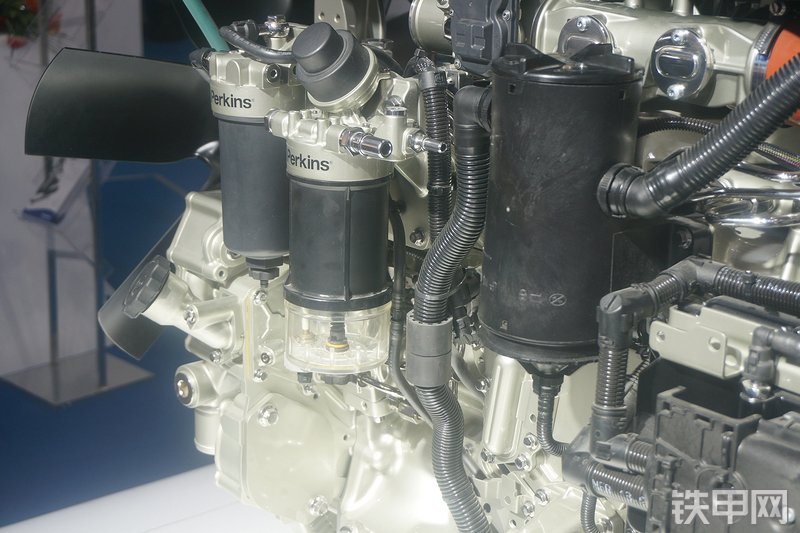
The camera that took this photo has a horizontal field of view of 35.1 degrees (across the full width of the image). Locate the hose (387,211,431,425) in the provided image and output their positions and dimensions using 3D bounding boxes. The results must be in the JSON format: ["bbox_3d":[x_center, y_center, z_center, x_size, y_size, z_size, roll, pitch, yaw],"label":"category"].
[{"bbox_3d":[0.009,0.053,1.271,0.043,0.223,0.045,1,15,0],"label":"hose"}]

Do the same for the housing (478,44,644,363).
[{"bbox_3d":[0.144,-0.062,1.151,0.138,0.258,0.138,1,15,0],"label":"housing"}]

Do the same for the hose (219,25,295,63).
[{"bbox_3d":[-0.141,-0.221,1.255,0.078,0.032,0.050,1,15,0],"label":"hose"}]

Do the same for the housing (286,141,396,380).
[{"bbox_3d":[-0.059,-0.014,1.221,0.105,0.215,0.105,1,15,0],"label":"housing"}]

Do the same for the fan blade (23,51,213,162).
[{"bbox_3d":[-0.353,-0.198,1.668,0.245,0.152,0.045,3,38,-41],"label":"fan blade"}]

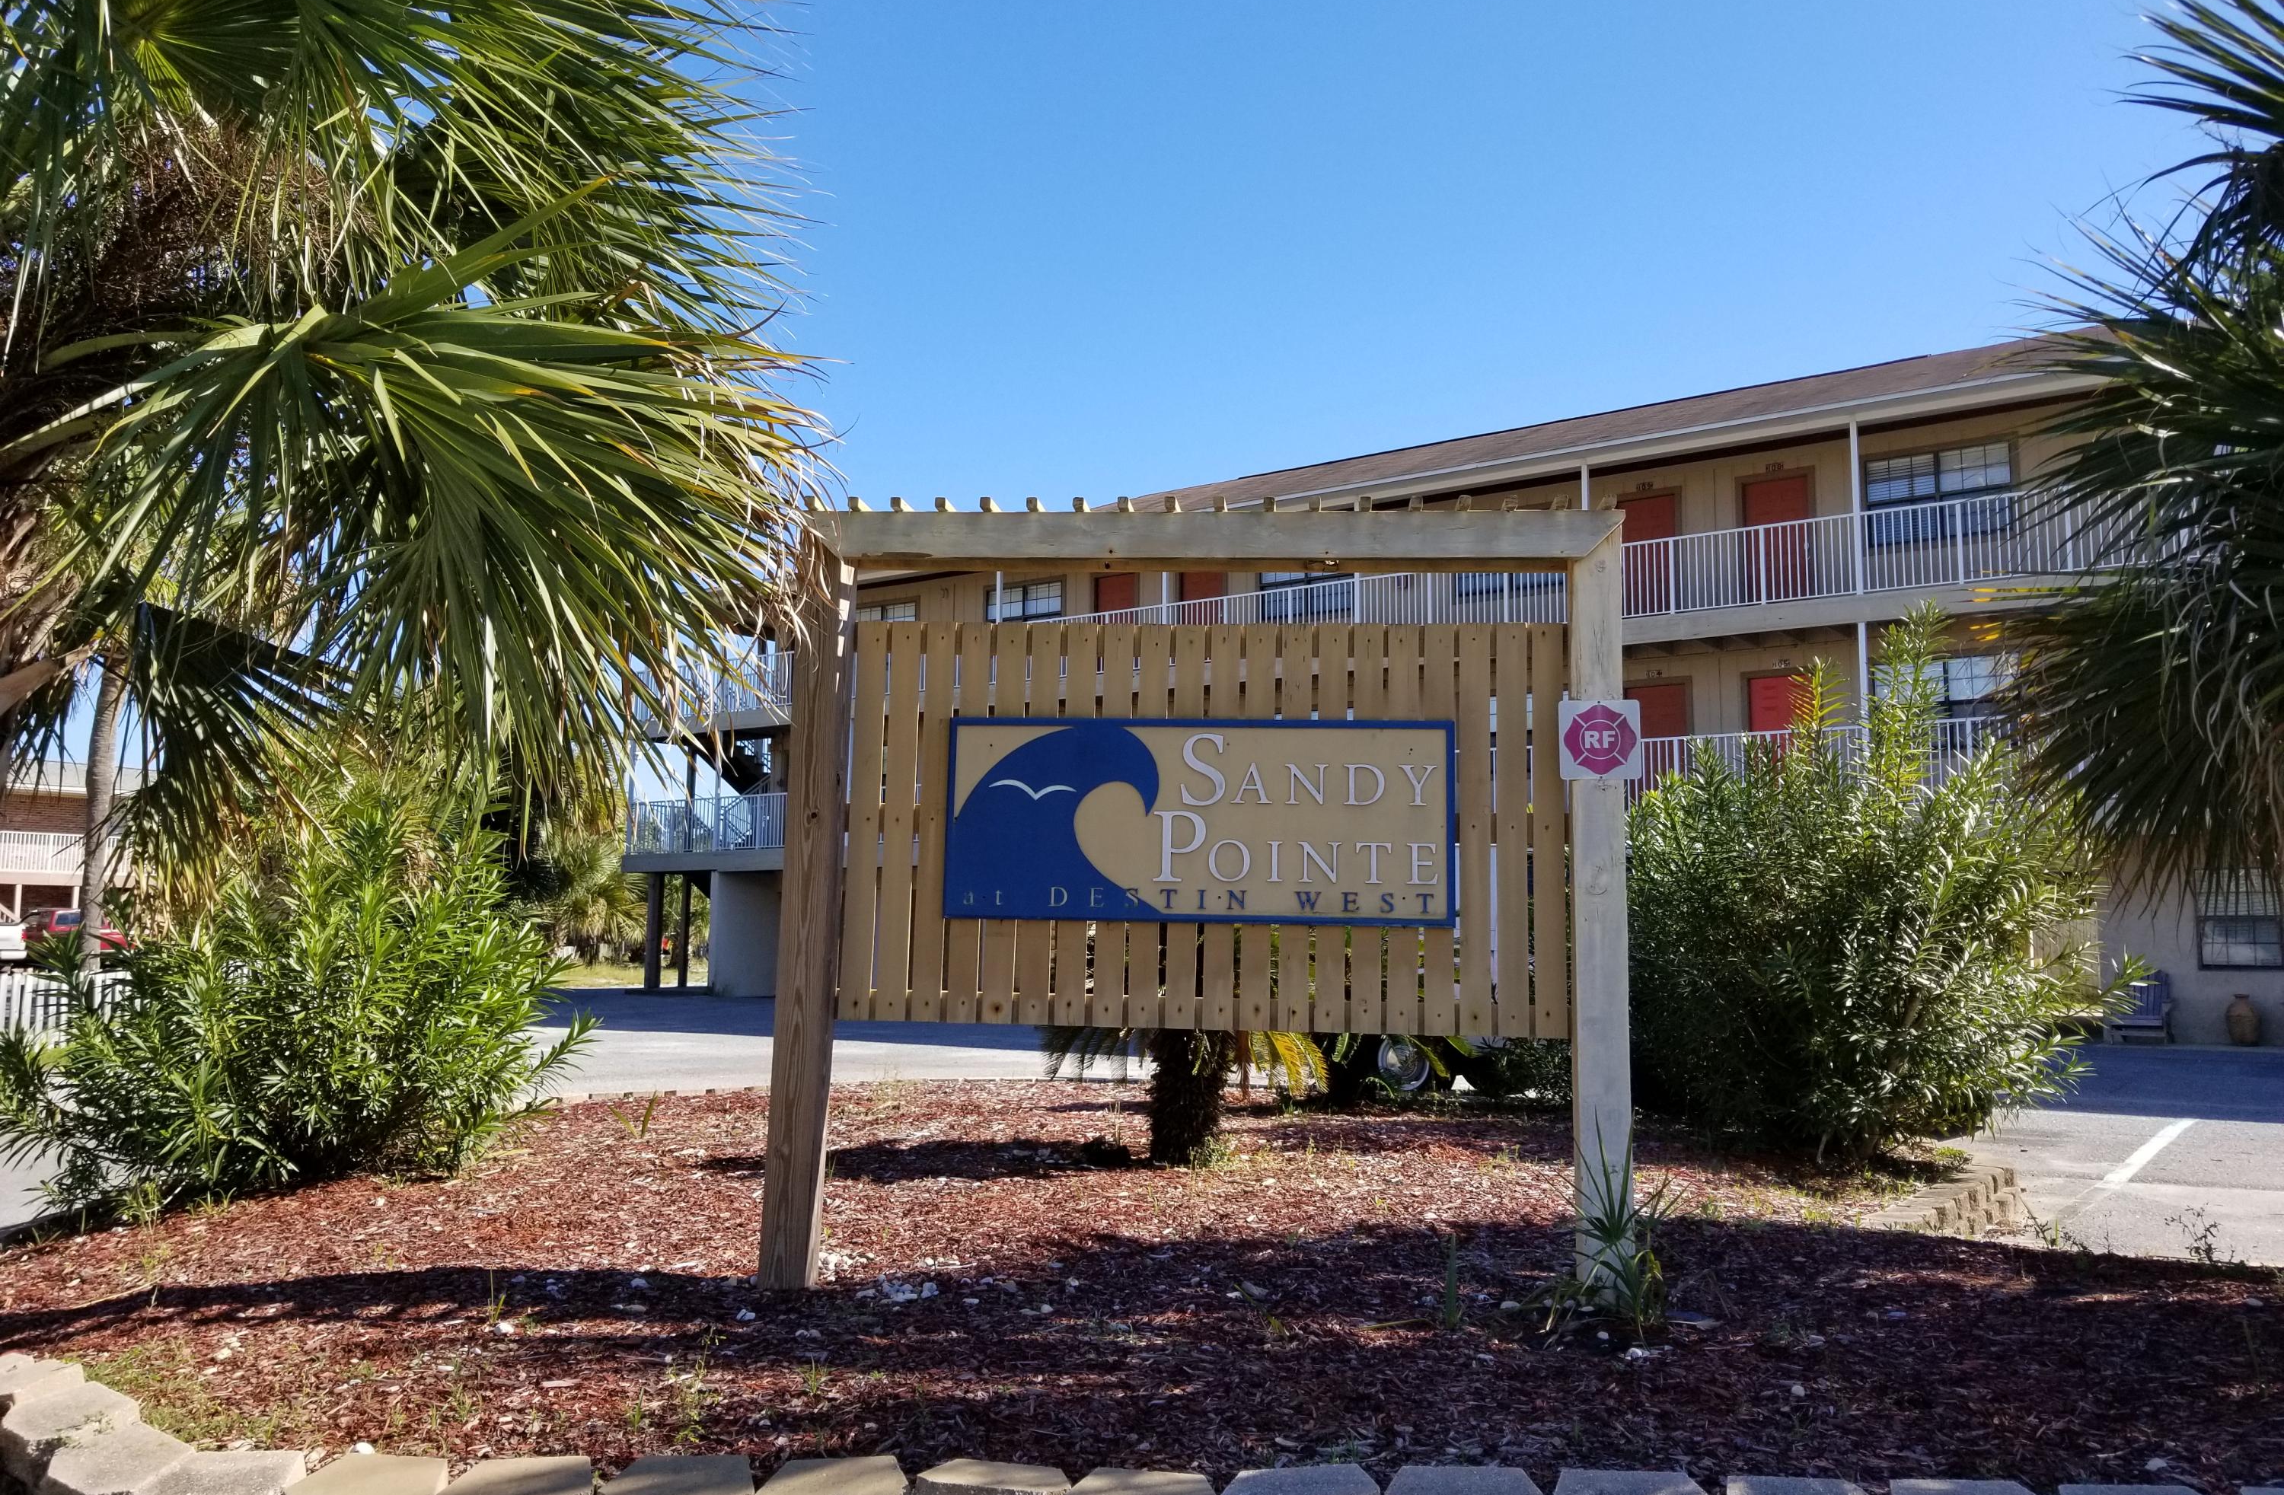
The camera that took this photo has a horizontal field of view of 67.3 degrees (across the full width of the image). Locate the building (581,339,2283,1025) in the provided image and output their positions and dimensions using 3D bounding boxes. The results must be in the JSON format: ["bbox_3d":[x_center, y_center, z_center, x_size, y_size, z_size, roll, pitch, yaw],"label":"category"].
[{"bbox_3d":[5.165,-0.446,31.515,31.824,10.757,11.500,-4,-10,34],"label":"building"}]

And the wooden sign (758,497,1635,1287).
[{"bbox_3d":[0.173,0.422,5.205,2.524,2.355,0.240,1,-8,5],"label":"wooden sign"}]

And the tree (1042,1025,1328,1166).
[{"bbox_3d":[0.219,1.256,8.577,1.450,1.600,1.450,1,-8,0],"label":"tree"}]

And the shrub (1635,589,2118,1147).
[{"bbox_3d":[3.920,0.782,9.603,2.750,2.950,2.500,1,-8,0],"label":"shrub"}]

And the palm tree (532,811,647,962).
[{"bbox_3d":[-13.767,3.504,42.902,3.100,3.800,3.100,1,-8,0],"label":"palm tree"}]

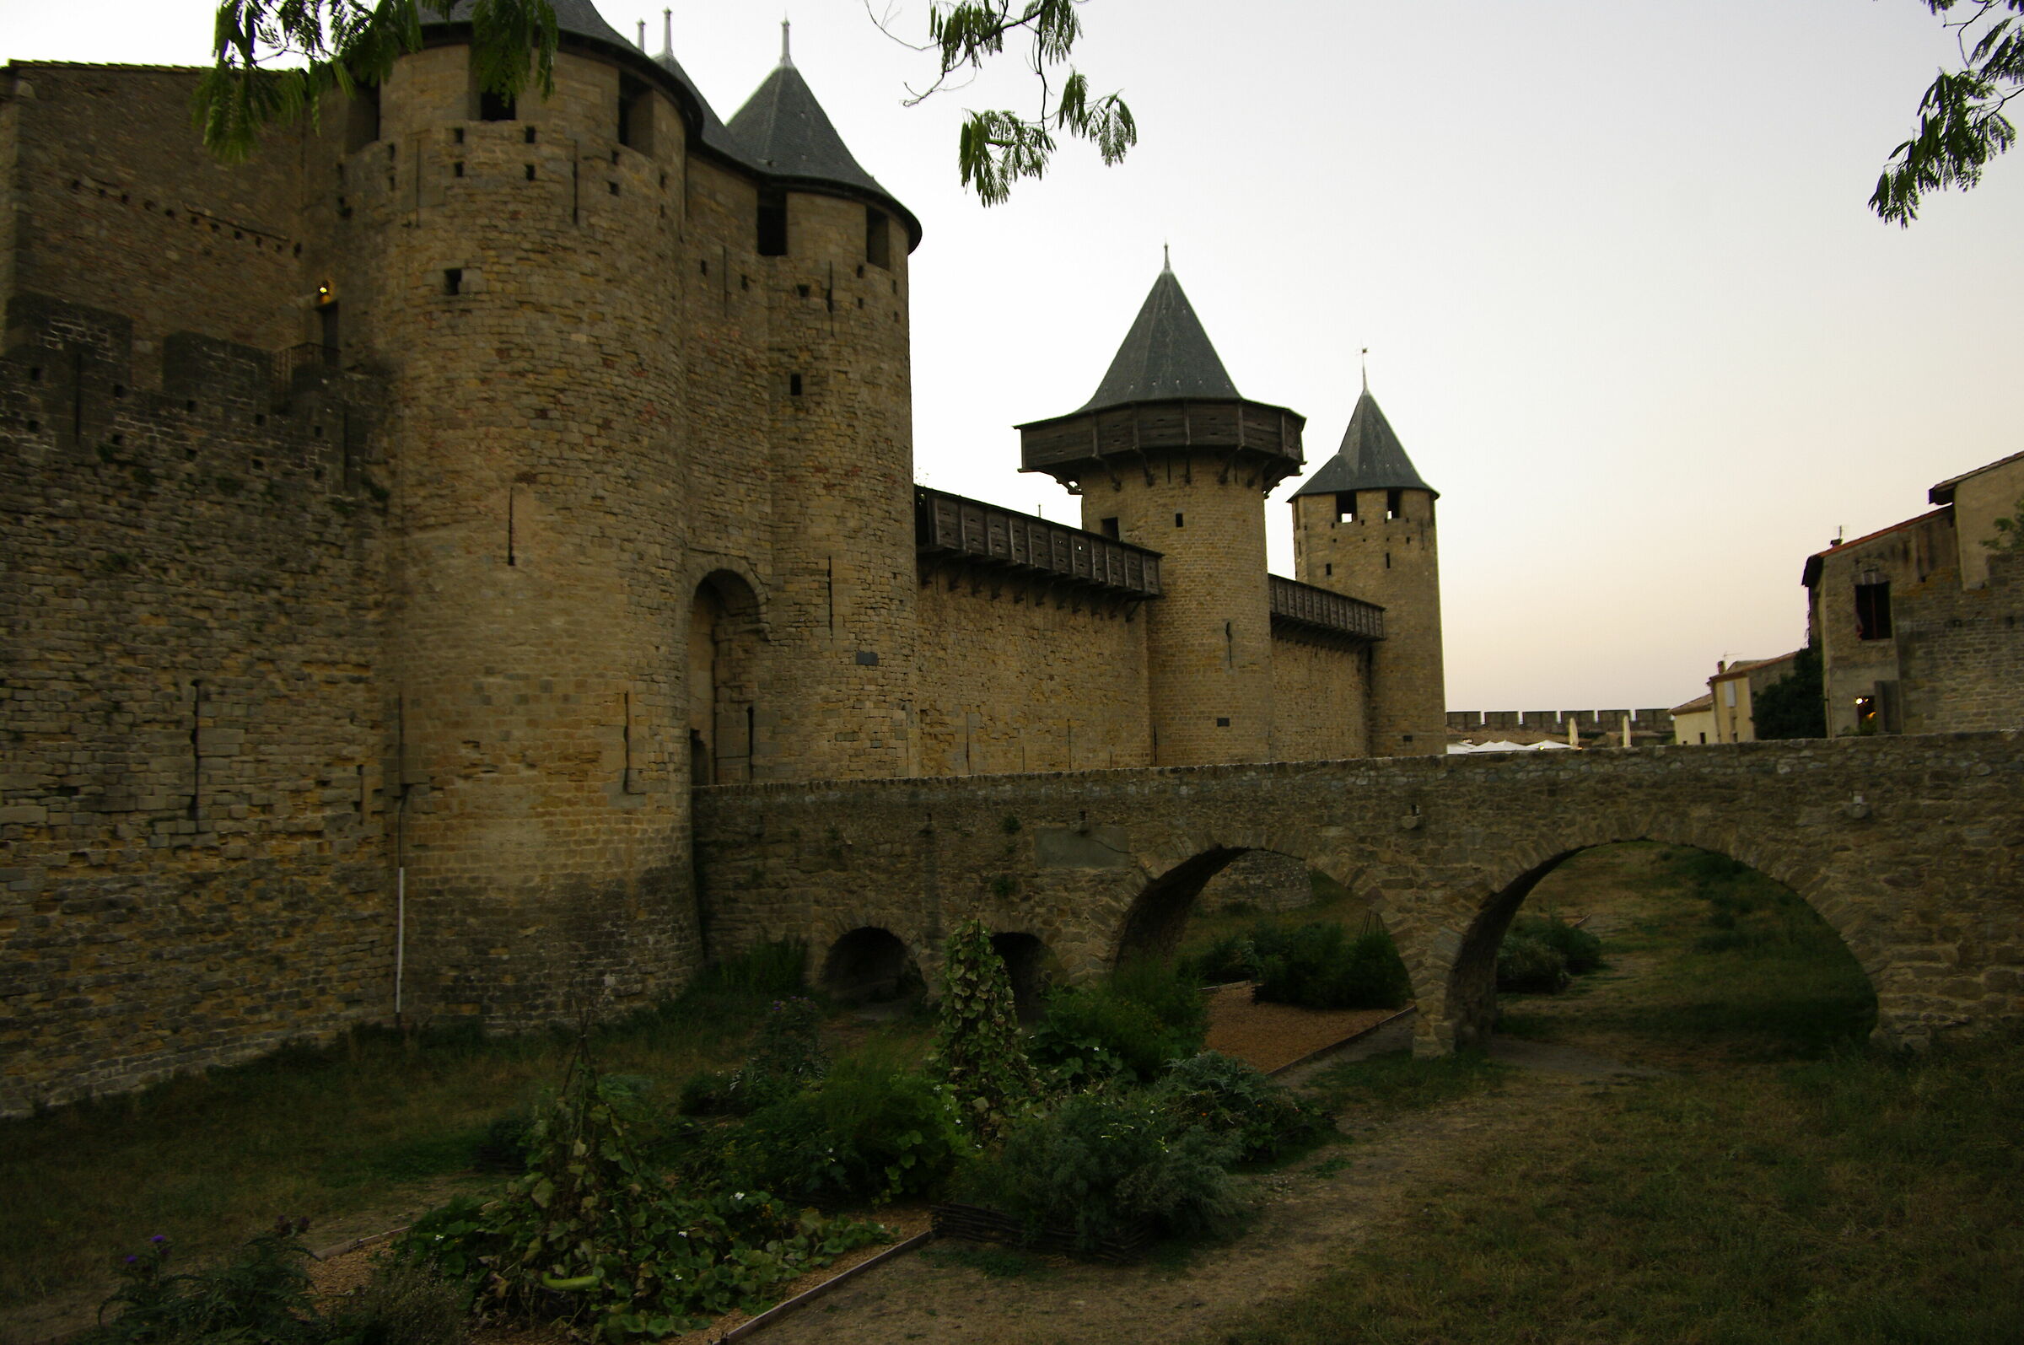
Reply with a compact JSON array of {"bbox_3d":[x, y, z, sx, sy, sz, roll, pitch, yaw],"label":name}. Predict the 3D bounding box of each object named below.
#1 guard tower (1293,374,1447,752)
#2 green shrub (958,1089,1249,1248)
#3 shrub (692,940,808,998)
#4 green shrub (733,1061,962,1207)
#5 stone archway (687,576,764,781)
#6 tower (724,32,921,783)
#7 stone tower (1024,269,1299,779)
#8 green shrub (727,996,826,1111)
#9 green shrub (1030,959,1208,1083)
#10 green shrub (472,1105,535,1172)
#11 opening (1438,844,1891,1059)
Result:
[{"bbox_3d":[20.087,-4.493,75.889,8.300,23.561,8.300,-4,-4,31],"label":"guard tower"},{"bbox_3d":[0.871,4.855,13.412,2.650,1.200,2.100,-2,-4,0],"label":"green shrub"},{"bbox_3d":[-5.319,5.917,27.184,2.300,1.250,1.300,-2,-4,0],"label":"shrub"},{"bbox_3d":[-2.157,5.820,17.534,3.040,1.494,2.128,-1,-4,-7],"label":"green shrub"},{"bbox_3d":[-7.069,0.576,31.056,1.400,5.714,2.300,-4,-4,31],"label":"stone archway"},{"bbox_3d":[-6.625,-6.838,41.009,7.800,26.117,7.800,-4,-4,34],"label":"tower"},{"bbox_3d":[6.160,-5.051,53.026,10.400,22.570,10.800,-4,-4,31],"label":"stone tower"},{"bbox_3d":[-3.802,6.046,21.680,1.628,1.643,1.465,-1,-4,-10],"label":"green shrub"},{"bbox_3d":[1.800,5.885,23.031,3.094,1.861,2.630,-2,-4,4],"label":"green shrub"},{"bbox_3d":[-5.984,5.446,15.993,0.800,0.780,0.800,-2,-4,0],"label":"green shrub"},{"bbox_3d":[10.902,4.507,22.848,6.406,3.496,2.700,-4,-4,34],"label":"opening"}]

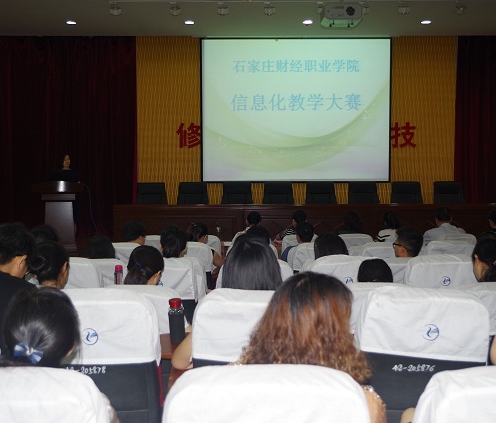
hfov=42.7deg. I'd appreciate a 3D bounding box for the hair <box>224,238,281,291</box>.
[{"bbox_3d":[0.018,0.263,2.540,0.230,0.320,0.220,0,5,0],"label":"hair"}]

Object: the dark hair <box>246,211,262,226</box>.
[{"bbox_3d":[0.072,0.101,7.598,0.165,0.190,0.190,0,5,0],"label":"dark hair"}]

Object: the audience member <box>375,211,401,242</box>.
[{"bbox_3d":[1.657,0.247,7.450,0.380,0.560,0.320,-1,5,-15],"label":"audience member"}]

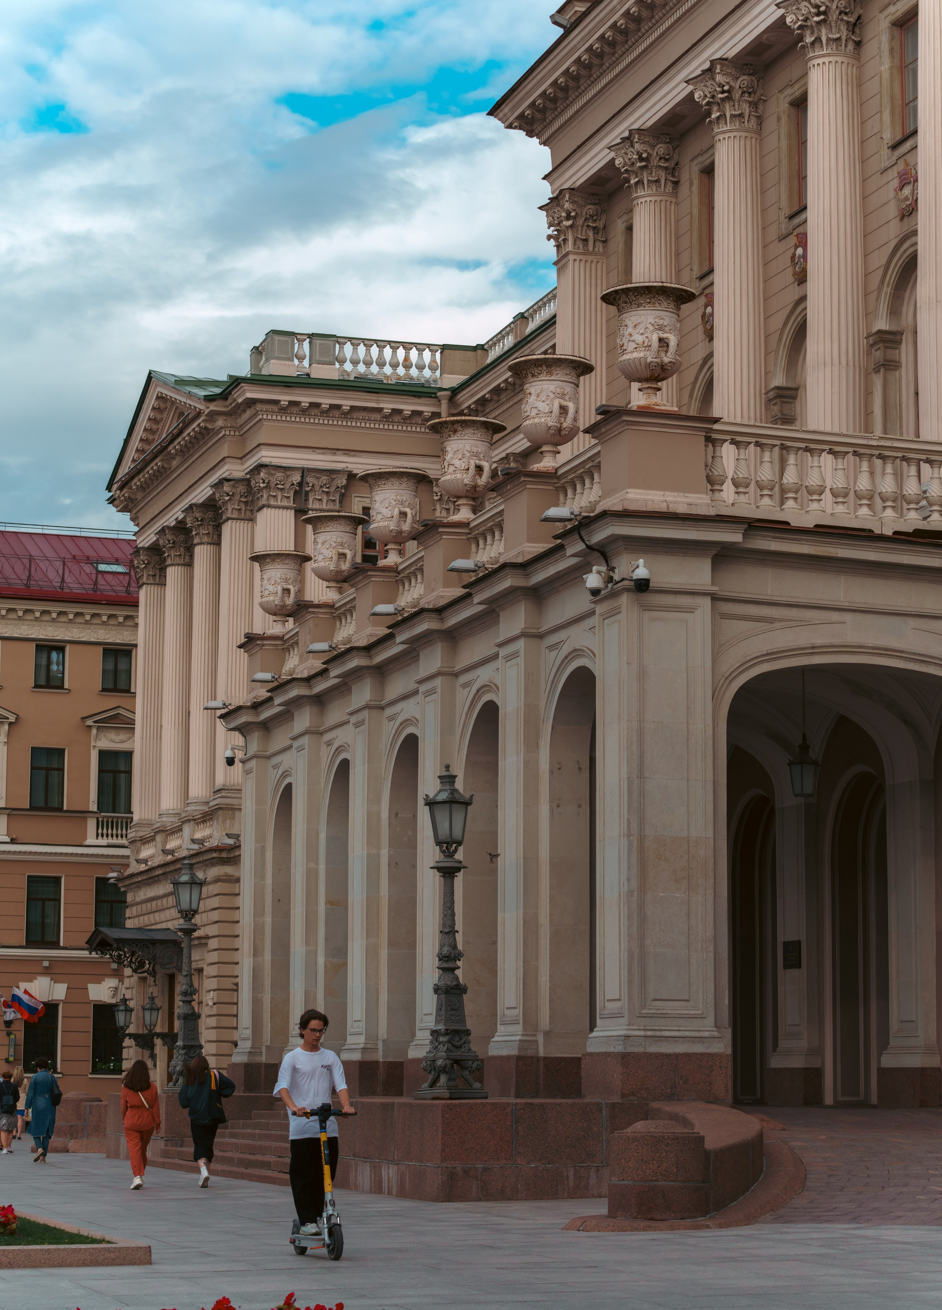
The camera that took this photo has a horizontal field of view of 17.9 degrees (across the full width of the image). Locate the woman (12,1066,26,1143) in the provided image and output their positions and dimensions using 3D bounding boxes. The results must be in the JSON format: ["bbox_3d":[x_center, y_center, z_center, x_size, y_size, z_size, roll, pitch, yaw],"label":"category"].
[{"bbox_3d":[-10.454,10.363,69.000,0.480,1.670,0.420,2,-8,-12],"label":"woman"}]

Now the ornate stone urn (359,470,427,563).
[{"bbox_3d":[-1.258,-2.191,48.871,1.220,1.630,1.220,0,-8,0],"label":"ornate stone urn"}]

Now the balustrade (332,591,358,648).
[{"bbox_3d":[-1.720,-0.471,49.589,0.400,1.200,2.800,3,-9,-17],"label":"balustrade"}]

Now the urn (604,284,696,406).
[{"bbox_3d":[2.260,-3.765,37.915,1.220,1.630,1.220,0,-8,0],"label":"urn"}]

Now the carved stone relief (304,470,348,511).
[{"bbox_3d":[-4.250,-4.821,88.168,1.400,1.280,0.500,3,-9,-17],"label":"carved stone relief"}]

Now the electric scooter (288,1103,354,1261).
[{"bbox_3d":[-1.186,4.093,23.329,0.530,1.210,1.170,3,-9,-21],"label":"electric scooter"}]

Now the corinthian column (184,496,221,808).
[{"bbox_3d":[-8.360,0.152,93.737,1.220,9.650,1.220,3,-9,-17],"label":"corinthian column"}]

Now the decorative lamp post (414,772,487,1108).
[{"bbox_3d":[-0.236,3.461,37.389,0.740,4.180,0.740,3,-8,-17],"label":"decorative lamp post"}]

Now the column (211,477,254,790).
[{"bbox_3d":[-6.877,-0.472,87.120,1.080,9.600,1.080,3,-8,-17],"label":"column"}]

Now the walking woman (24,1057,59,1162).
[{"bbox_3d":[-7.231,7.691,50.425,0.550,1.743,0.450,2,-8,-12],"label":"walking woman"}]

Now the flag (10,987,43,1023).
[{"bbox_3d":[-16.714,13.200,112.161,1.350,1.400,0.500,3,-8,-17],"label":"flag"}]

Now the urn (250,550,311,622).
[{"bbox_3d":[-3.514,-1.066,55.351,1.170,1.530,1.170,3,-9,-17],"label":"urn"}]

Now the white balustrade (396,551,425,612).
[{"bbox_3d":[-0.643,-1.079,46.454,0.380,1.050,2.700,3,-8,-17],"label":"white balustrade"}]

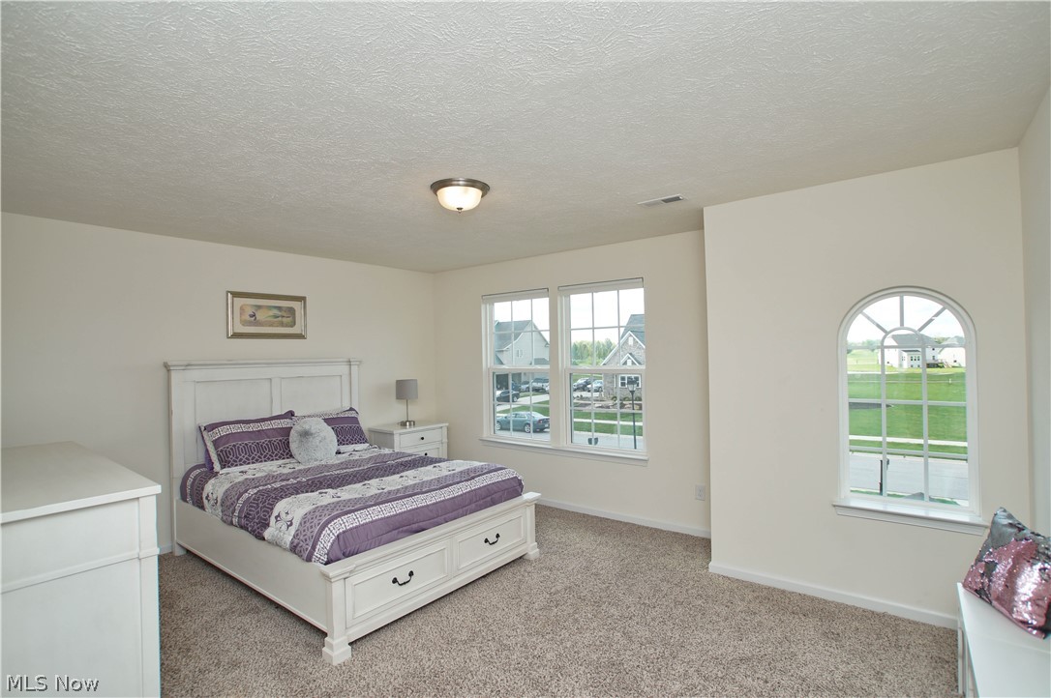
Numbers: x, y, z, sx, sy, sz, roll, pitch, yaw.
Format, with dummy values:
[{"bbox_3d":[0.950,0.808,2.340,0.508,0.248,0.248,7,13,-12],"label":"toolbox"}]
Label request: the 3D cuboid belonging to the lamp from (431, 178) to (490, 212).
[{"bbox_3d":[-0.374,-0.857,2.683,0.340,0.140,0.340,-1,-1,0],"label":"lamp"}]

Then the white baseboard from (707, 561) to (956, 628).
[{"bbox_3d":[1.824,1.450,2.732,1.420,0.070,0.018,-1,-1,34],"label":"white baseboard"}]

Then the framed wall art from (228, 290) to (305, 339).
[{"bbox_3d":[-2.285,-0.289,4.162,0.030,0.400,0.660,-2,-1,40],"label":"framed wall art"}]

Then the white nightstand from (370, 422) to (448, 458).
[{"bbox_3d":[-1.225,1.193,4.951,0.450,0.738,0.650,-2,-1,41],"label":"white nightstand"}]

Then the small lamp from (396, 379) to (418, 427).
[{"bbox_3d":[-1.240,0.576,4.906,0.225,0.495,0.225,-1,-1,0],"label":"small lamp"}]

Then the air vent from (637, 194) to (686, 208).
[{"bbox_3d":[0.886,-0.939,3.010,0.300,0.015,0.140,-1,-1,36],"label":"air vent"}]

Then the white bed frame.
[{"bbox_3d":[-1.331,0.817,3.594,2.300,1.465,1.700,-2,-1,37],"label":"white bed frame"}]

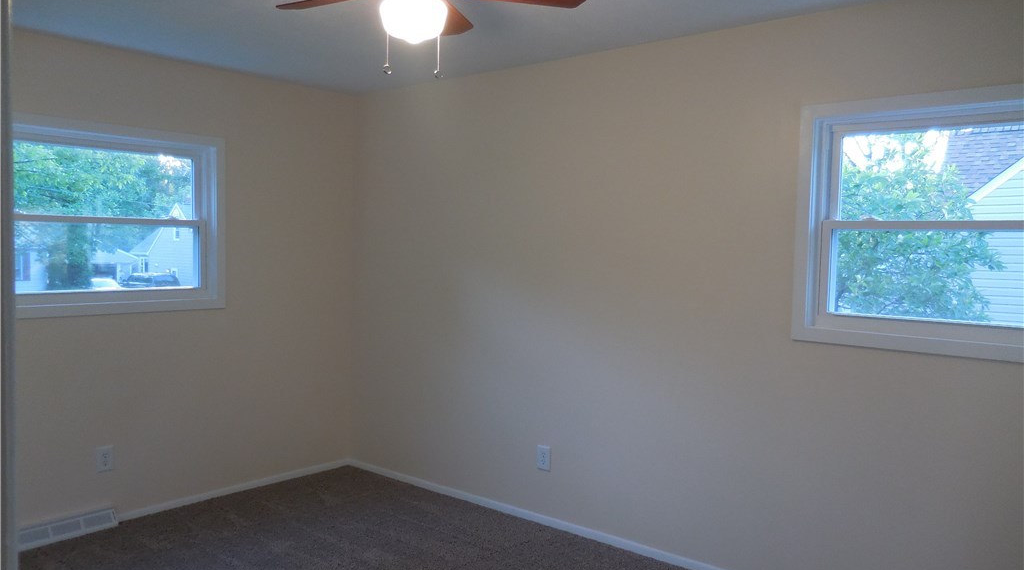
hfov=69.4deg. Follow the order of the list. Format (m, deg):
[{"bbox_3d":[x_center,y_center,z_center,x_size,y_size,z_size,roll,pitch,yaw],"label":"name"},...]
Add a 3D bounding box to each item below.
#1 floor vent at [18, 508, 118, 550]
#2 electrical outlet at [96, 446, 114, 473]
[{"bbox_3d":[-2.135,1.160,3.534,0.054,0.106,0.478,3,3,40],"label":"floor vent"},{"bbox_3d":[-2.024,0.867,3.682,0.010,0.120,0.076,3,3,40],"label":"electrical outlet"}]

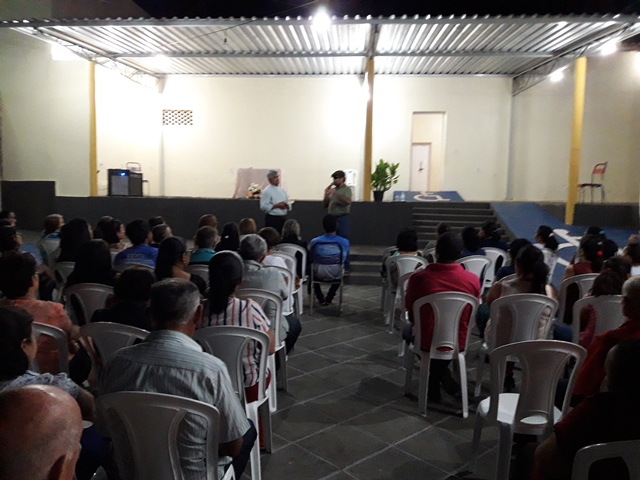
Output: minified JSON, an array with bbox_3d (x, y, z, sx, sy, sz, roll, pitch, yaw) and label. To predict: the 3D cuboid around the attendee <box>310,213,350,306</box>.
[{"bbox_3d":[0.136,0.273,7.129,0.520,1.255,0.700,1,6,1],"label":"attendee"}]

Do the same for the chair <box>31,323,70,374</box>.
[{"bbox_3d":[-1.403,0.825,2.861,0.460,0.890,0.520,2,5,13],"label":"chair"}]

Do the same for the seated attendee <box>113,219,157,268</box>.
[{"bbox_3d":[-1.640,0.421,5.159,0.500,1.289,0.760,2,6,15],"label":"seated attendee"}]

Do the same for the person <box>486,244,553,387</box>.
[{"bbox_3d":[1.397,0.583,3.771,0.480,1.170,0.700,1,6,-2],"label":"person"}]

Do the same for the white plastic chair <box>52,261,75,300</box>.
[{"bbox_3d":[-2.103,0.578,4.743,0.440,0.860,0.510,2,6,6],"label":"white plastic chair"}]

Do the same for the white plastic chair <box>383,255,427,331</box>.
[{"bbox_3d":[0.968,0.589,5.956,0.470,0.885,0.520,1,6,2],"label":"white plastic chair"}]

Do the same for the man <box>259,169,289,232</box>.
[{"bbox_3d":[-0.800,-0.309,8.764,0.380,1.740,0.500,4,7,30],"label":"man"}]

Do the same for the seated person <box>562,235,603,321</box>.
[{"bbox_3d":[2.292,0.525,4.943,0.480,1.230,0.720,0,5,-5],"label":"seated person"}]

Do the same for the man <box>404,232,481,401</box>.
[{"bbox_3d":[0.830,0.559,3.915,0.560,1.300,0.700,1,5,-2],"label":"man"}]

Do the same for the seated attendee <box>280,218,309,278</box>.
[{"bbox_3d":[-0.361,0.299,7.115,0.480,1.190,0.740,1,6,5],"label":"seated attendee"}]

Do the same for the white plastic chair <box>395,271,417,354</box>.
[{"bbox_3d":[0.883,0.684,4.820,0.460,0.890,0.520,1,5,2],"label":"white plastic chair"}]

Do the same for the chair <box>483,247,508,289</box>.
[{"bbox_3d":[2.196,0.513,6.950,0.460,0.890,0.520,1,5,-4],"label":"chair"}]

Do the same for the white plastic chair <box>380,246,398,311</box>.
[{"bbox_3d":[1.038,0.496,6.931,0.460,0.890,0.520,1,5,1],"label":"white plastic chair"}]

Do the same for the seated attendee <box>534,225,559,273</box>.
[{"bbox_3d":[2.816,0.384,6.916,0.460,1.180,0.750,-1,6,-18],"label":"seated attendee"}]

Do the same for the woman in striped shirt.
[{"bbox_3d":[-0.477,0.621,2.904,0.480,1.190,0.680,2,6,5],"label":"woman in striped shirt"}]

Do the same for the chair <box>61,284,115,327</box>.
[{"bbox_3d":[-1.619,0.735,4.058,0.460,0.880,0.510,2,6,12],"label":"chair"}]

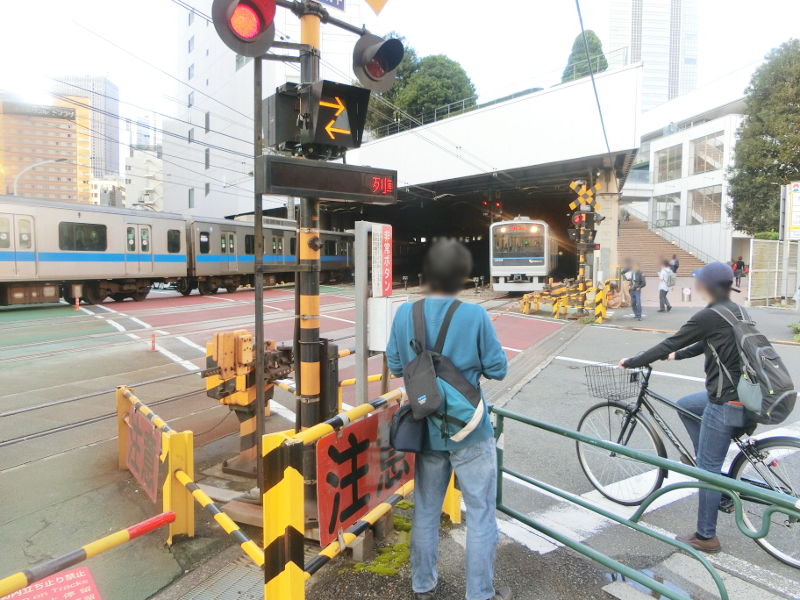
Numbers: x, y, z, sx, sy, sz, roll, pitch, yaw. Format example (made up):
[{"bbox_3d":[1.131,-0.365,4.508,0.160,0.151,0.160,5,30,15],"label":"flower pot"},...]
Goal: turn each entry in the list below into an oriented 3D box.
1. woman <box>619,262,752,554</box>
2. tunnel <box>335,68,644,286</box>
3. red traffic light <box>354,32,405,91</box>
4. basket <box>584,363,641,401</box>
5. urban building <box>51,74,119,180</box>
[{"bbox_3d":[1.785,0.586,3.480,0.550,1.630,0.760,-3,5,-38],"label":"woman"},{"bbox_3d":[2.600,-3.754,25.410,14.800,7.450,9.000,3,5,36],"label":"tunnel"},{"bbox_3d":[-0.115,-1.468,3.556,0.360,0.360,0.320,-3,5,-43],"label":"red traffic light"},{"bbox_3d":[1.460,0.557,3.898,0.340,0.220,0.260,-3,5,-38],"label":"basket"},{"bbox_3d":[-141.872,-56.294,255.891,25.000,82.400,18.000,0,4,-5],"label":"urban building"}]

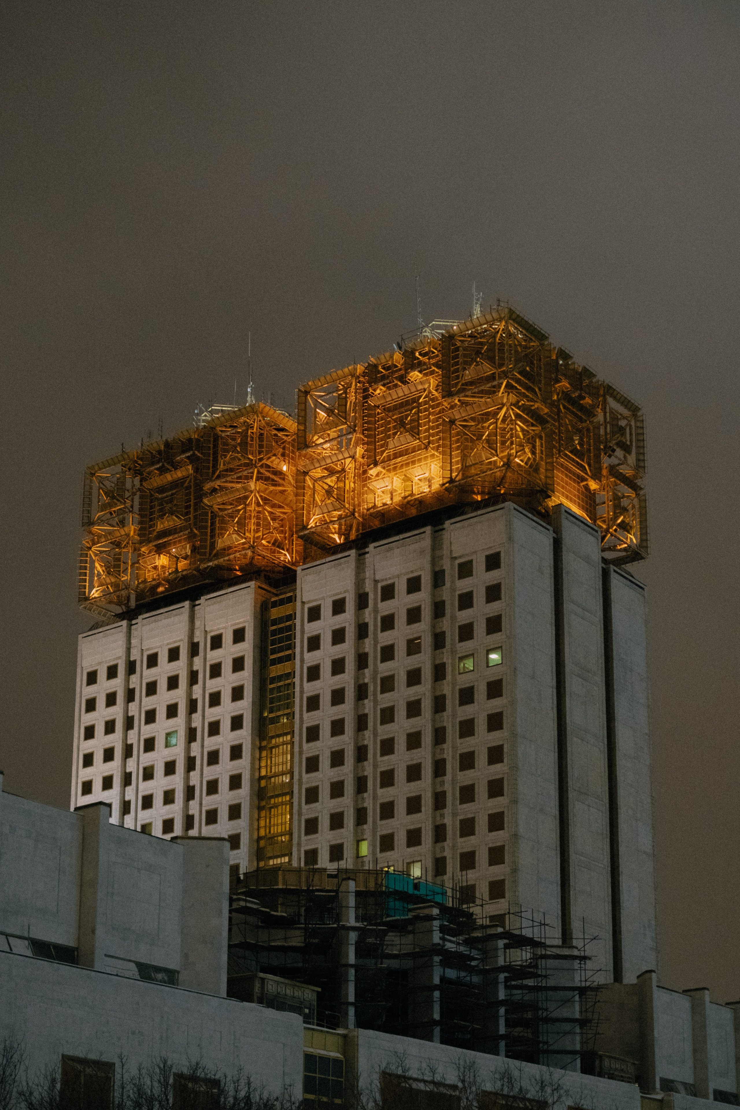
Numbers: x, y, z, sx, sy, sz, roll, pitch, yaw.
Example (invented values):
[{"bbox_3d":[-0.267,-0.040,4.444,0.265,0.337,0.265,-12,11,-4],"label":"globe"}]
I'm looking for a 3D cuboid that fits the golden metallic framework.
[{"bbox_3d":[-2.250,-5.710,206.110,67.180,19.510,29.630,-17,-29,35],"label":"golden metallic framework"}]

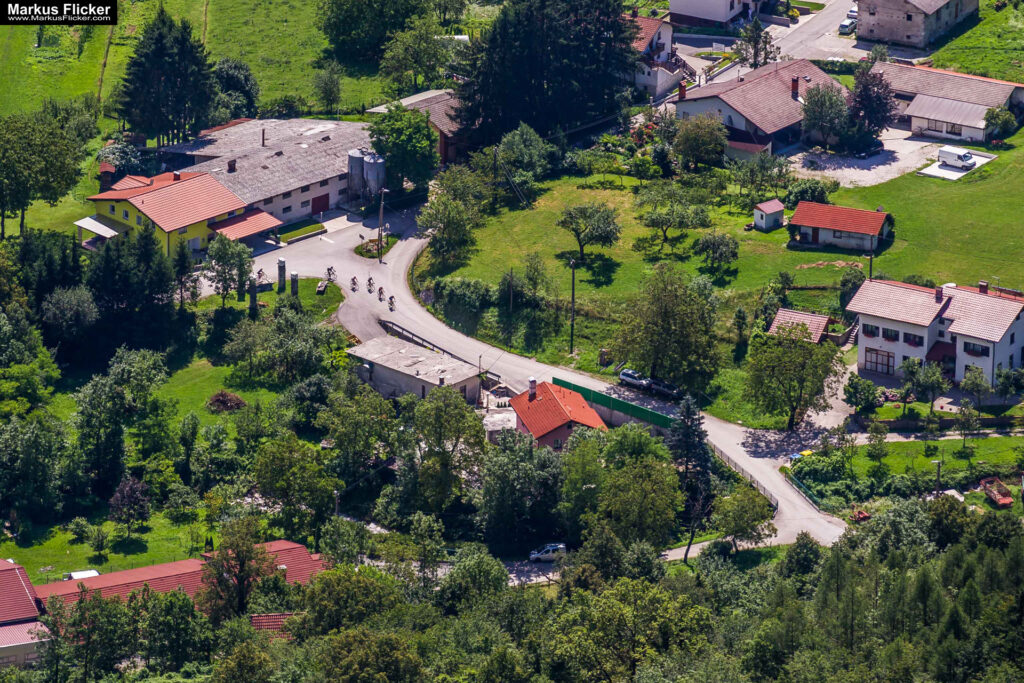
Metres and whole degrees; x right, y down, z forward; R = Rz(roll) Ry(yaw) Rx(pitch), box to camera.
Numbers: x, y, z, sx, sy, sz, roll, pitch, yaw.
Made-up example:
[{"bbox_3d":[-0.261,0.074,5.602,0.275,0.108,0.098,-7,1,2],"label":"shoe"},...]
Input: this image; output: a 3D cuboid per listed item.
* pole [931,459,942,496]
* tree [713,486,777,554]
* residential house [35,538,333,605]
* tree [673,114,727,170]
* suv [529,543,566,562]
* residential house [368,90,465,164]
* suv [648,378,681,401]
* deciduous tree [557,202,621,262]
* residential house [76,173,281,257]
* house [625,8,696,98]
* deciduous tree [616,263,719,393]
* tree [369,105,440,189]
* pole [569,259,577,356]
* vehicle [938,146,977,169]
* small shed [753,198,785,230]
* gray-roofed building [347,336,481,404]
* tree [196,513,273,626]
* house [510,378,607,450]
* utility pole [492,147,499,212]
[{"bbox_3d":[47.158,15.183,631.596,1.050,4.460,0.300,0,23,0],"label":"pole"},{"bbox_3d":[25.335,19.389,617.760,6.756,7.510,6.756,1,23,0],"label":"tree"},{"bbox_3d":[-36.255,27.106,611.698,28.978,6.300,14.934,-10,25,-22],"label":"residential house"},{"bbox_3d":[22.970,-24.355,695.796,6.400,6.300,6.200,0,22,0],"label":"tree"},{"bbox_3d":[4.068,23.958,642.938,4.150,1.780,1.750,-2,22,-5],"label":"suv"},{"bbox_3d":[-8.944,-28.163,717.565,10.500,5.900,15.500,-18,28,-38],"label":"residential house"},{"bbox_3d":[17.565,5.418,648.908,4.100,1.600,1.750,17,28,36],"label":"suv"},{"bbox_3d":[9.056,-12.946,676.703,7.300,6.600,7.000,0,22,0],"label":"deciduous tree"},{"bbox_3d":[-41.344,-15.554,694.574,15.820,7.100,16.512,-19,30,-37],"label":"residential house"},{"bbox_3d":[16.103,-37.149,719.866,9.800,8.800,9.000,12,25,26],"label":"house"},{"bbox_3d":[17.751,-1.729,644.667,11.699,14.100,11.699,1,23,0],"label":"deciduous tree"},{"bbox_3d":[-13.184,-23.600,697.974,8.593,10.610,8.593,1,23,0],"label":"tree"},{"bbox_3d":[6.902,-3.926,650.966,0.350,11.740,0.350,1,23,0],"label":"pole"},{"bbox_3d":[55.515,-22.957,709.113,4.800,1.970,1.880,16,27,33],"label":"vehicle"},{"bbox_3d":[31.210,-15.428,689.631,3.000,2.650,2.200,-19,29,-38],"label":"small shed"},{"bbox_3d":[-10.944,4.197,654.938,15.567,4.200,6.707,19,29,37],"label":"gray-roofed building"},{"bbox_3d":[-29.566,25.305,605.491,8.341,14.520,8.341,0,23,0],"label":"tree"},{"bbox_3d":[5.237,9.404,637.696,8.388,7.300,10.884,-6,23,-15],"label":"house"},{"bbox_3d":[-2.043,-19.970,702.804,0.600,8.700,0.350,0,23,0],"label":"utility pole"}]

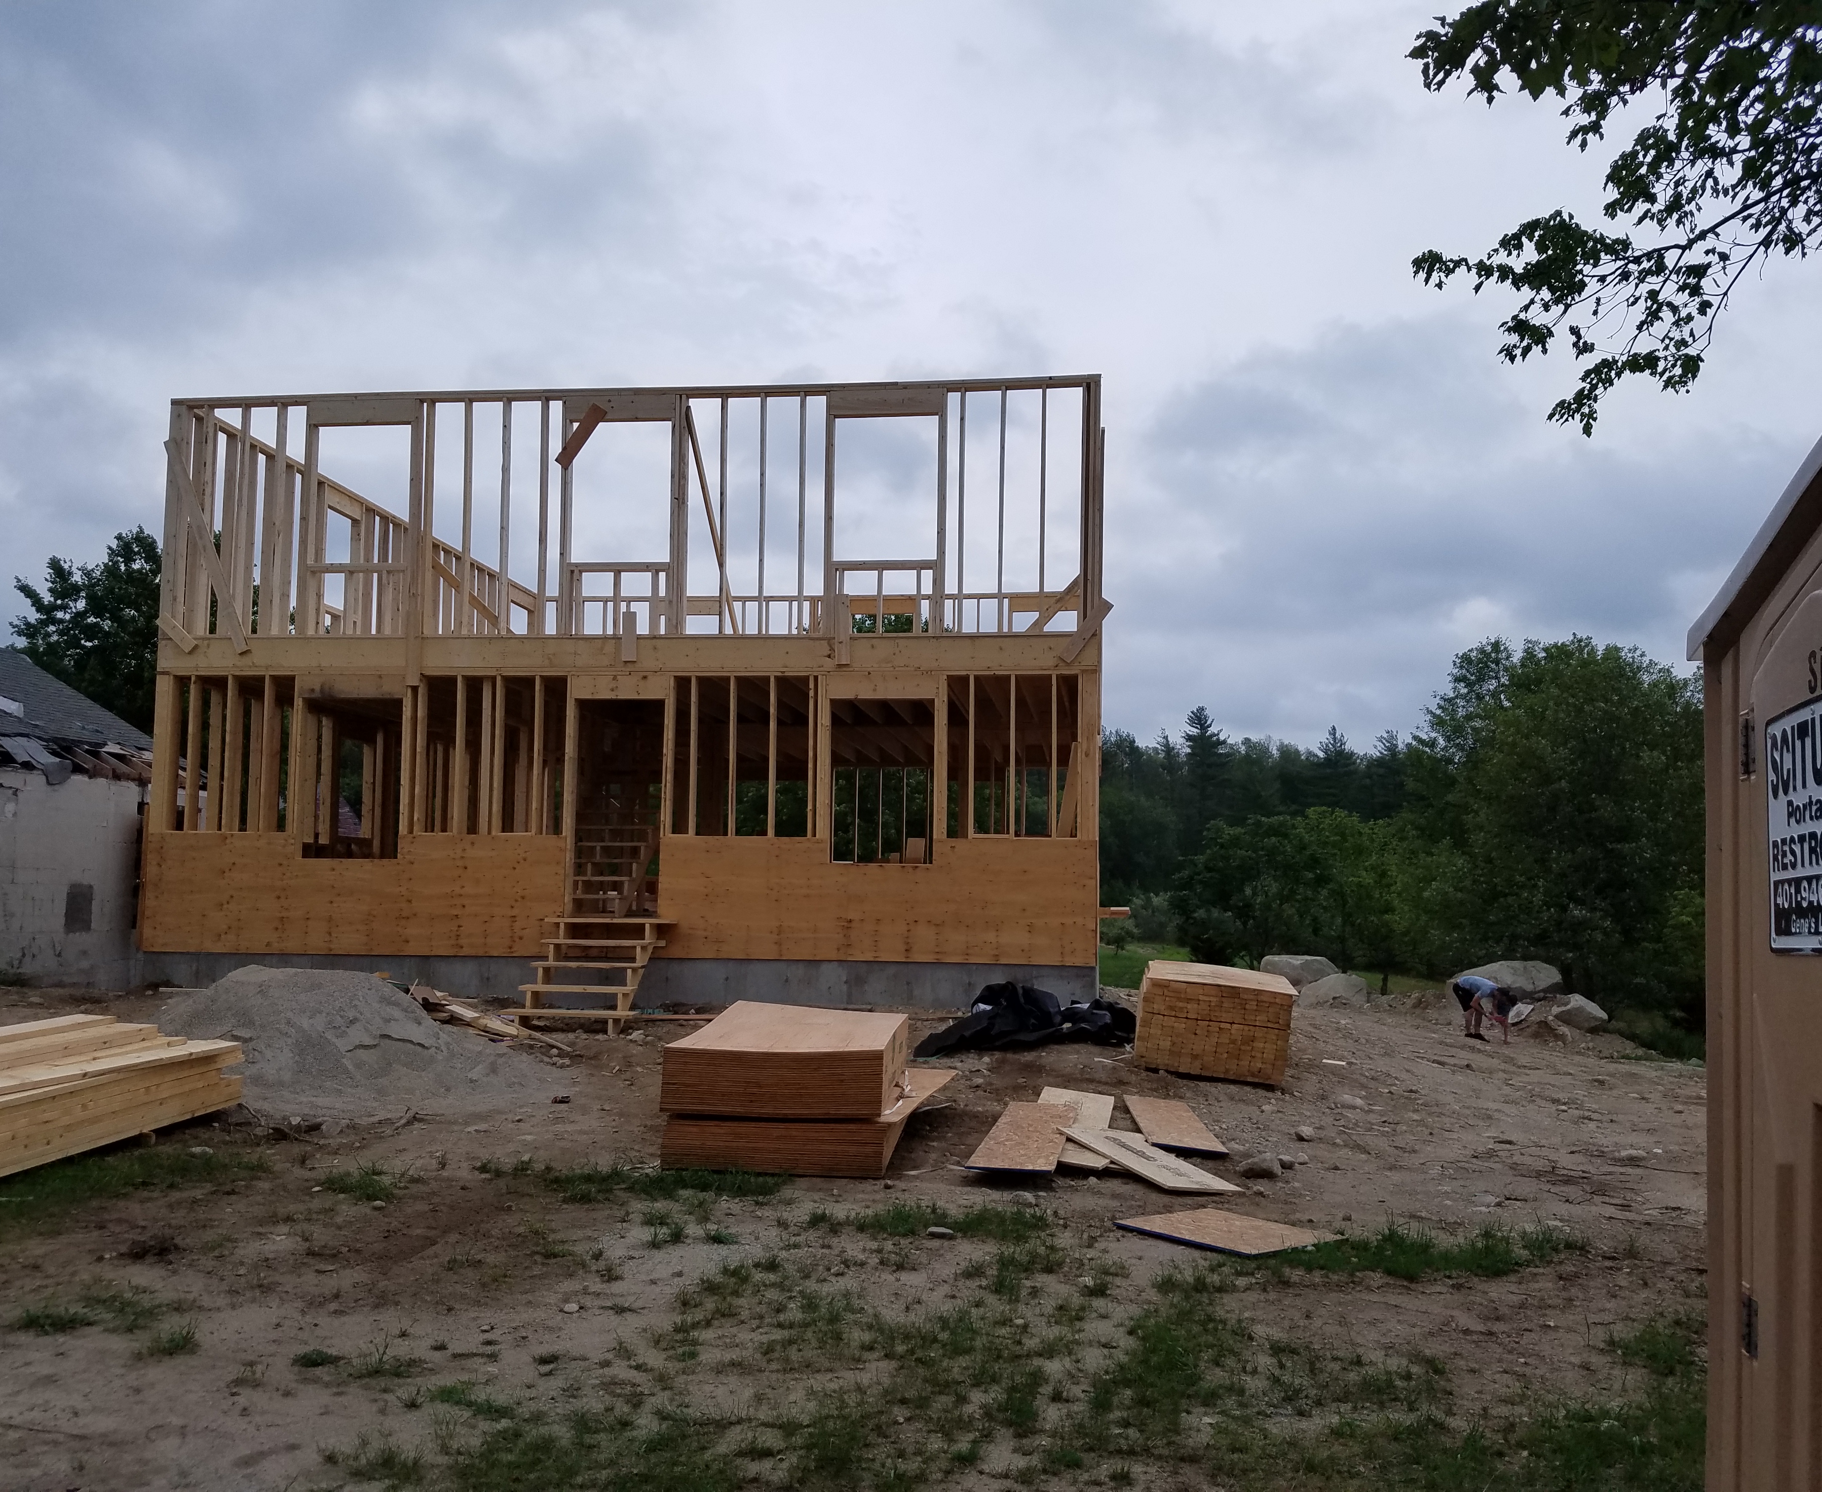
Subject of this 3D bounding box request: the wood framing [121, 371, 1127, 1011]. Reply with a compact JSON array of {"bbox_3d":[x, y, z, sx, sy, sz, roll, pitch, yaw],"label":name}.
[{"bbox_3d":[-2.520,-0.058,20.632,9.754,6.360,11.050,0,-5,5],"label":"wood framing"}]

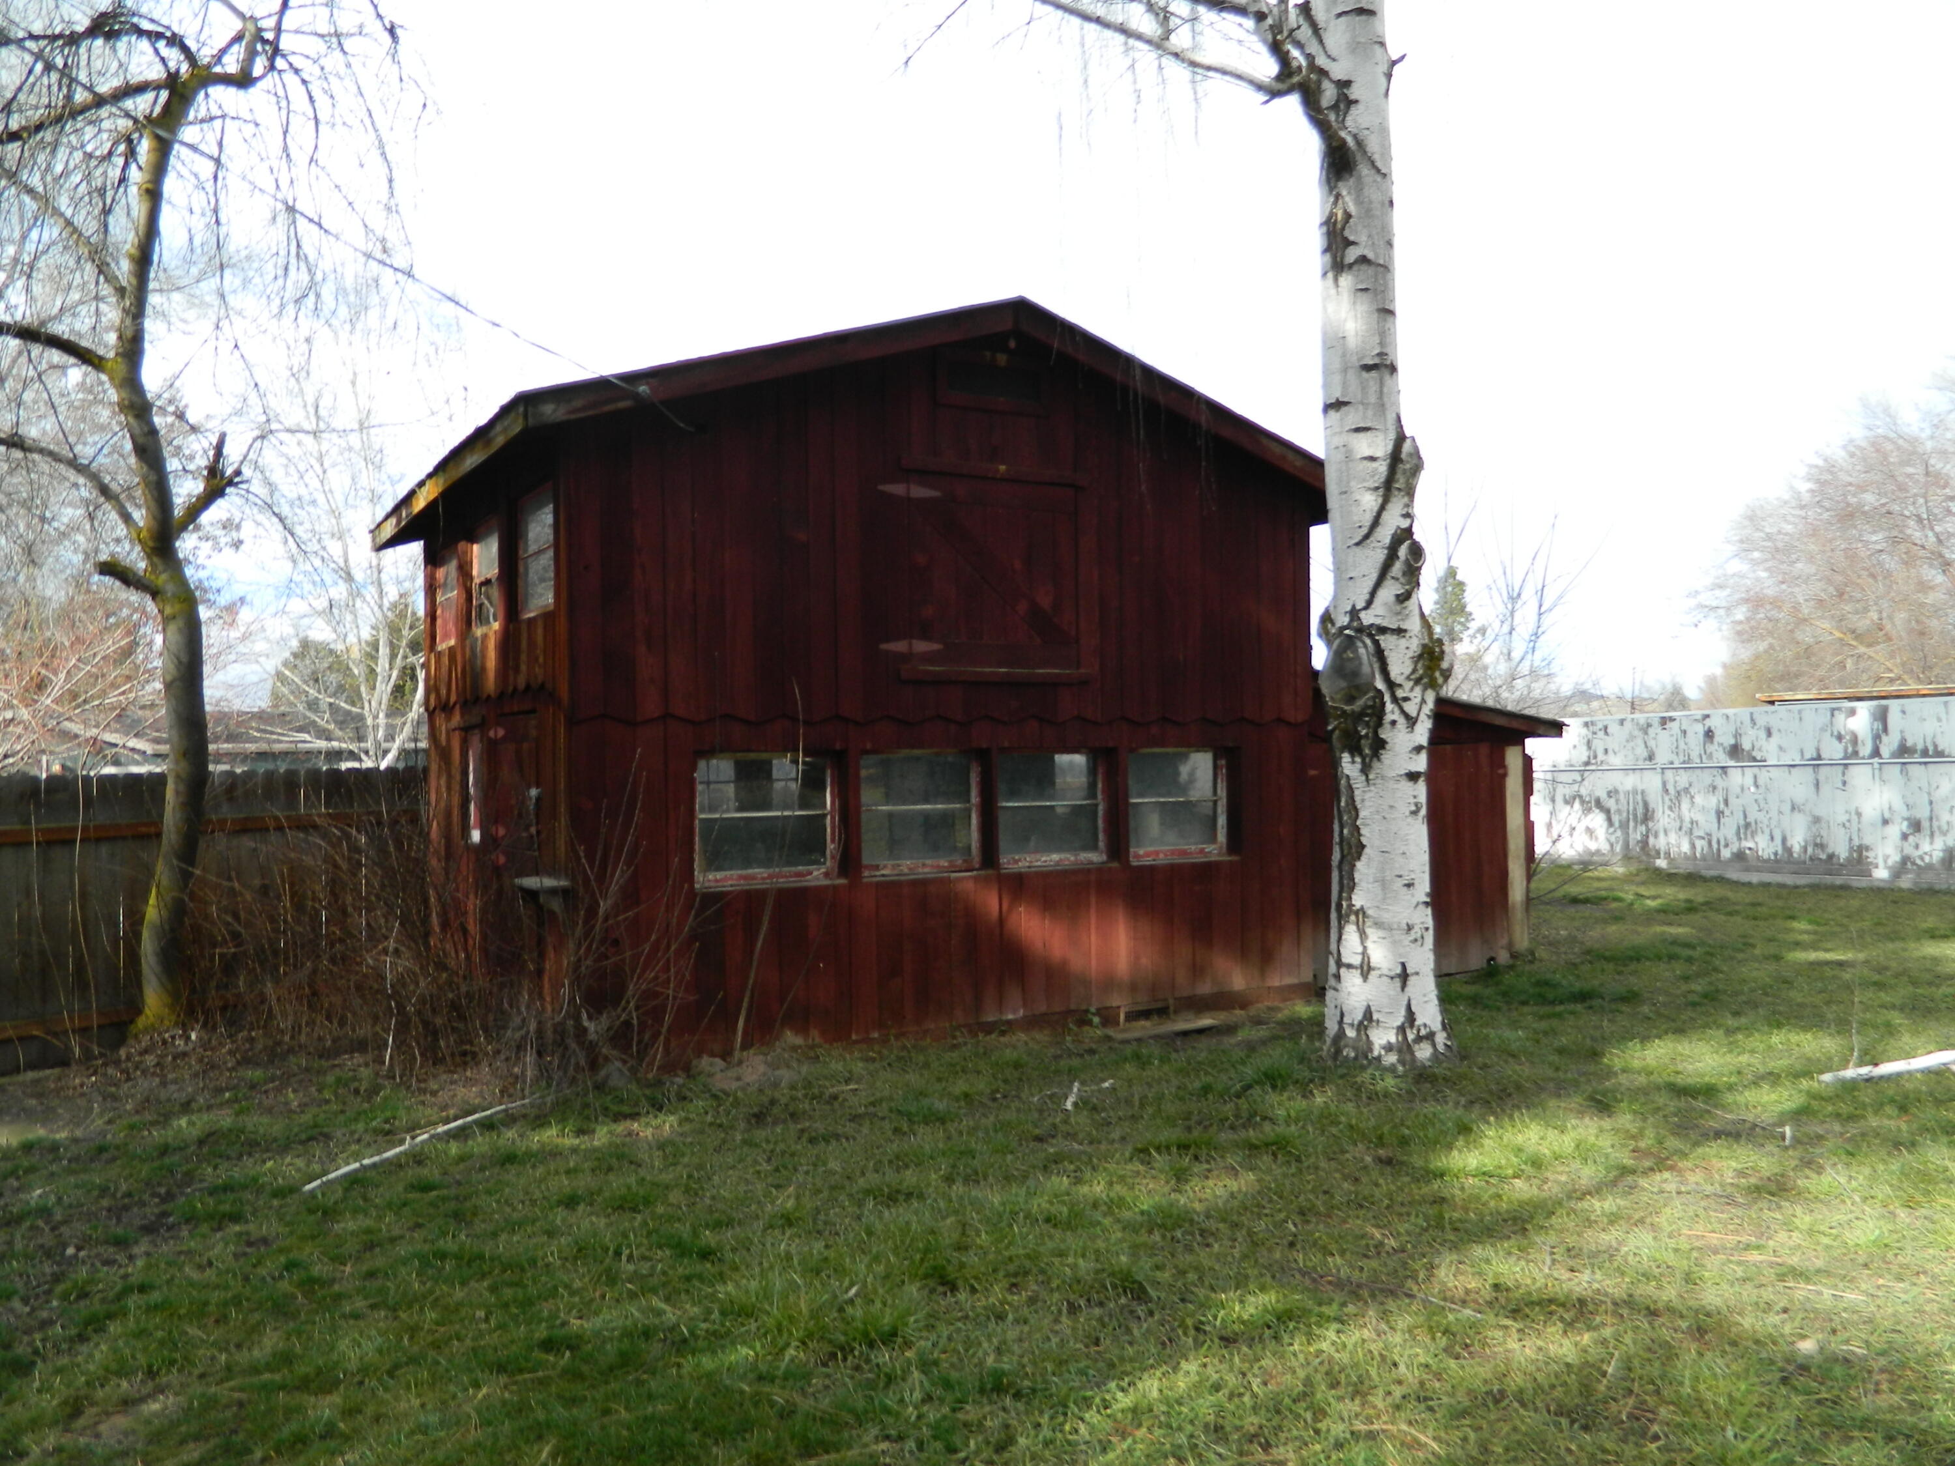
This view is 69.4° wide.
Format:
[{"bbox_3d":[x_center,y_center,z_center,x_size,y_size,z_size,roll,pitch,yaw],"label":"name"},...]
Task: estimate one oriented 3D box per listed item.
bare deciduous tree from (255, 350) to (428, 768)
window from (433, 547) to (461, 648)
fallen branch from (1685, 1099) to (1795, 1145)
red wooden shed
[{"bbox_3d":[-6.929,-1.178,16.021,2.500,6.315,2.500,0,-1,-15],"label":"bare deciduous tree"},{"bbox_3d":[-3.868,-0.991,10.360,0.090,0.760,0.870,0,-1,-31],"label":"window"},{"bbox_3d":[3.332,1.673,6.202,0.130,0.080,0.706,0,-1,-8],"label":"fallen branch"},{"bbox_3d":[-0.018,-0.387,11.200,8.181,4.399,4.937,0,-1,-31],"label":"red wooden shed"}]

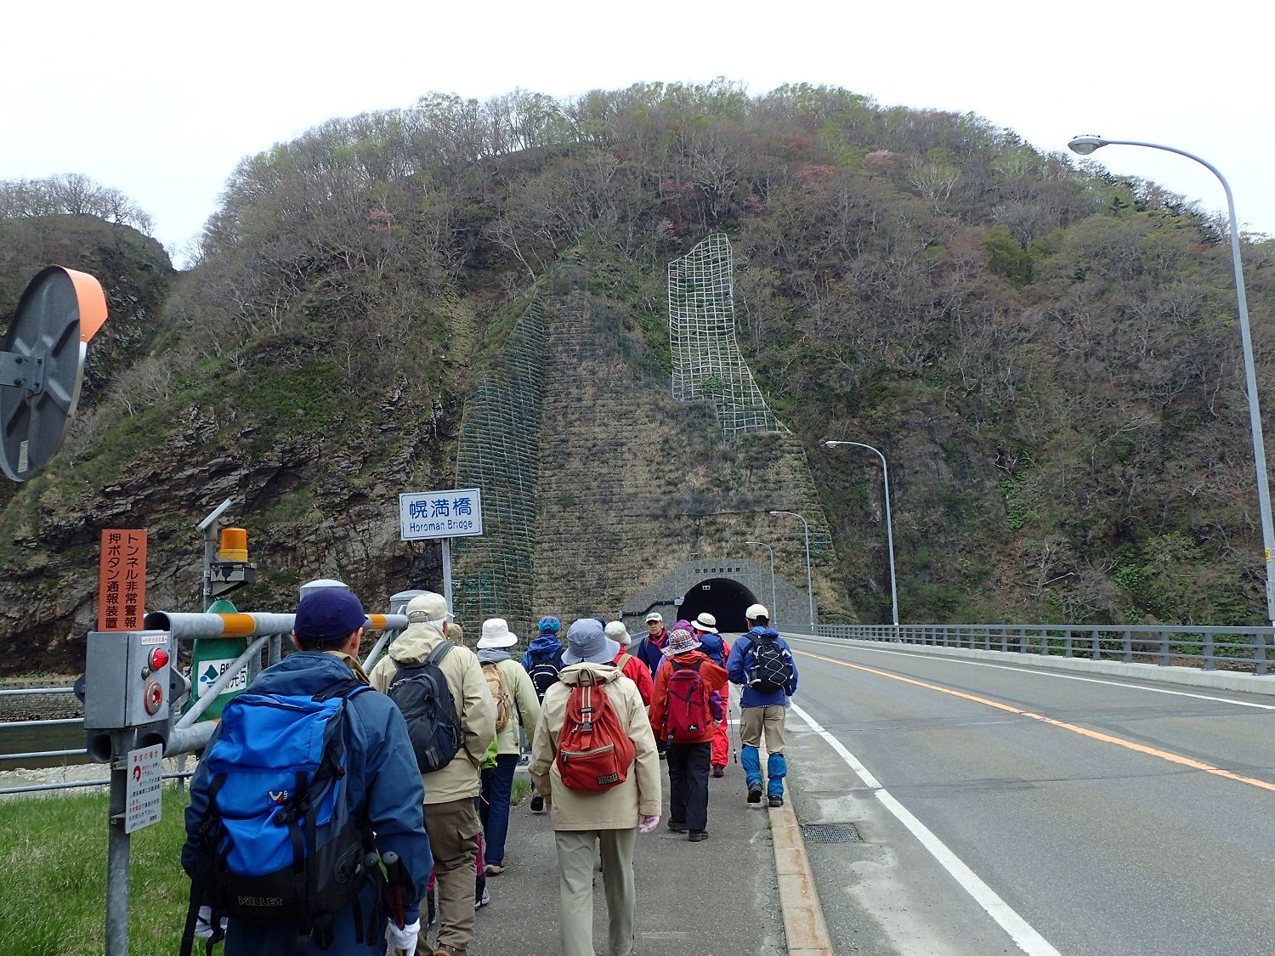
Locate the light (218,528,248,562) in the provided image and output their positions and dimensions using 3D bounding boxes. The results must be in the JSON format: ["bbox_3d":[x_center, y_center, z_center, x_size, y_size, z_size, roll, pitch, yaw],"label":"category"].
[{"bbox_3d":[-2.489,0.411,6.800,0.185,0.215,0.185,-3,-8,5],"label":"light"}]

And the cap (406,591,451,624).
[{"bbox_3d":[-1.002,0.621,5.280,0.175,0.150,0.255,-4,-8,14],"label":"cap"}]

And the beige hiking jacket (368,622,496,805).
[{"bbox_3d":[-0.977,1.119,5.250,0.580,0.840,0.370,-3,-8,6],"label":"beige hiking jacket"}]

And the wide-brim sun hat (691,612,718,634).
[{"bbox_3d":[0.693,1.487,11.300,0.280,0.170,0.290,11,-8,2],"label":"wide-brim sun hat"}]

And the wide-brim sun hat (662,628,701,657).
[{"bbox_3d":[0.331,1.212,8.150,0.280,0.180,0.290,-14,-8,4],"label":"wide-brim sun hat"}]

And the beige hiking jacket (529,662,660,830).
[{"bbox_3d":[-0.203,1.273,5.250,0.600,0.770,0.360,-3,-8,4],"label":"beige hiking jacket"}]

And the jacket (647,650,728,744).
[{"bbox_3d":[0.371,1.613,8.150,0.570,0.660,0.360,-3,-8,4],"label":"jacket"}]

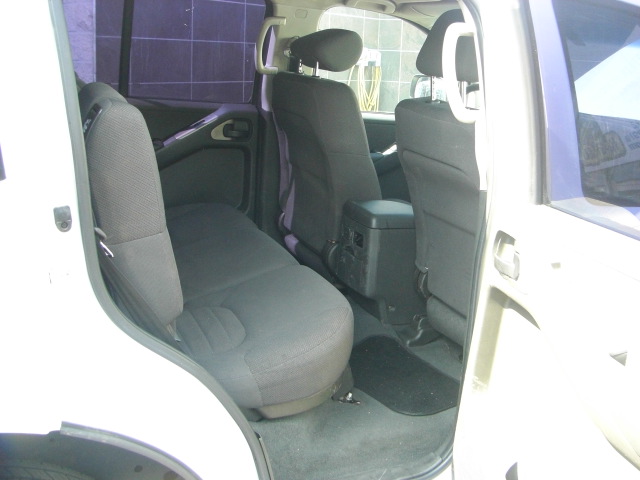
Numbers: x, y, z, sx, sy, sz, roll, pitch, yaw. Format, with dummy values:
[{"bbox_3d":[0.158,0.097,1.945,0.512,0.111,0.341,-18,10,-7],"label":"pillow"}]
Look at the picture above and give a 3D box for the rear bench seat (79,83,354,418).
[{"bbox_3d":[-0.474,-0.088,2.174,0.740,0.800,1.330,-3,17,-21],"label":"rear bench seat"}]

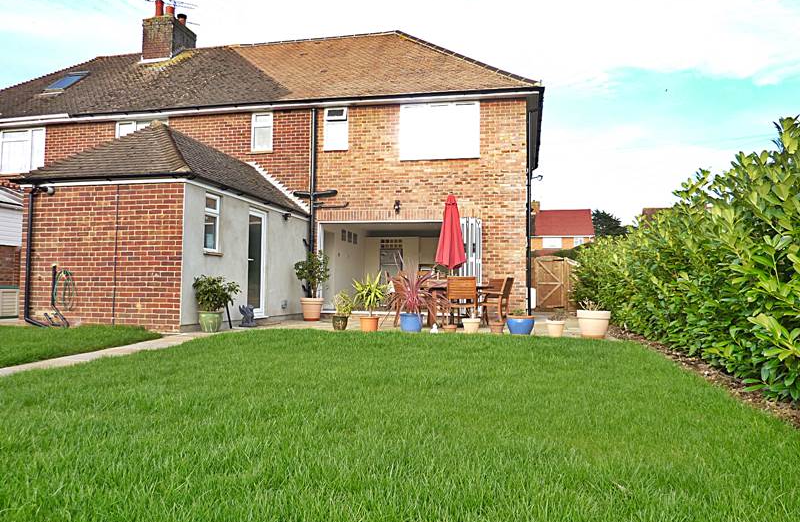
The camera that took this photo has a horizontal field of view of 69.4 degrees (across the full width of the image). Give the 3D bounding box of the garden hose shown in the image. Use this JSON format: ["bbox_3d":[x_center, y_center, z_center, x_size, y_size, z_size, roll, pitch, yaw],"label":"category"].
[{"bbox_3d":[-5.095,0.449,8.787,0.400,0.638,0.130,0,-3,12],"label":"garden hose"}]

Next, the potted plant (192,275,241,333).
[{"bbox_3d":[-2.652,0.625,8.350,0.680,0.831,0.620,0,-3,12],"label":"potted plant"}]

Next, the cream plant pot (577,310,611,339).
[{"bbox_3d":[2.772,0.895,8.250,0.480,0.385,0.480,0,-3,12],"label":"cream plant pot"}]

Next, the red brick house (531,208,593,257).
[{"bbox_3d":[14.271,-0.673,56.743,8.500,8.400,8.000,0,-3,12],"label":"red brick house"}]

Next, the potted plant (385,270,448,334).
[{"bbox_3d":[0.240,0.544,8.707,0.970,1.068,0.920,0,-3,12],"label":"potted plant"}]

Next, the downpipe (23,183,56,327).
[{"bbox_3d":[-5.453,-0.089,8.757,0.482,2.170,0.150,0,-3,12],"label":"downpipe"}]

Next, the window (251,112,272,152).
[{"bbox_3d":[-3.239,-3.018,13.596,0.552,0.942,0.100,0,-3,12],"label":"window"}]

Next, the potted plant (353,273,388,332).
[{"bbox_3d":[-0.447,0.632,8.750,0.534,0.886,0.520,1,-3,0],"label":"potted plant"}]

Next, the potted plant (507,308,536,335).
[{"bbox_3d":[1.773,0.905,8.500,0.404,0.368,0.410,0,-3,12],"label":"potted plant"}]

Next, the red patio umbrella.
[{"bbox_3d":[0.897,-0.011,10.244,0.550,2.316,0.550,0,-3,12],"label":"red patio umbrella"}]

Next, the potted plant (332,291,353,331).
[{"bbox_3d":[-0.891,0.778,8.950,0.304,0.612,0.300,1,-3,0],"label":"potted plant"}]

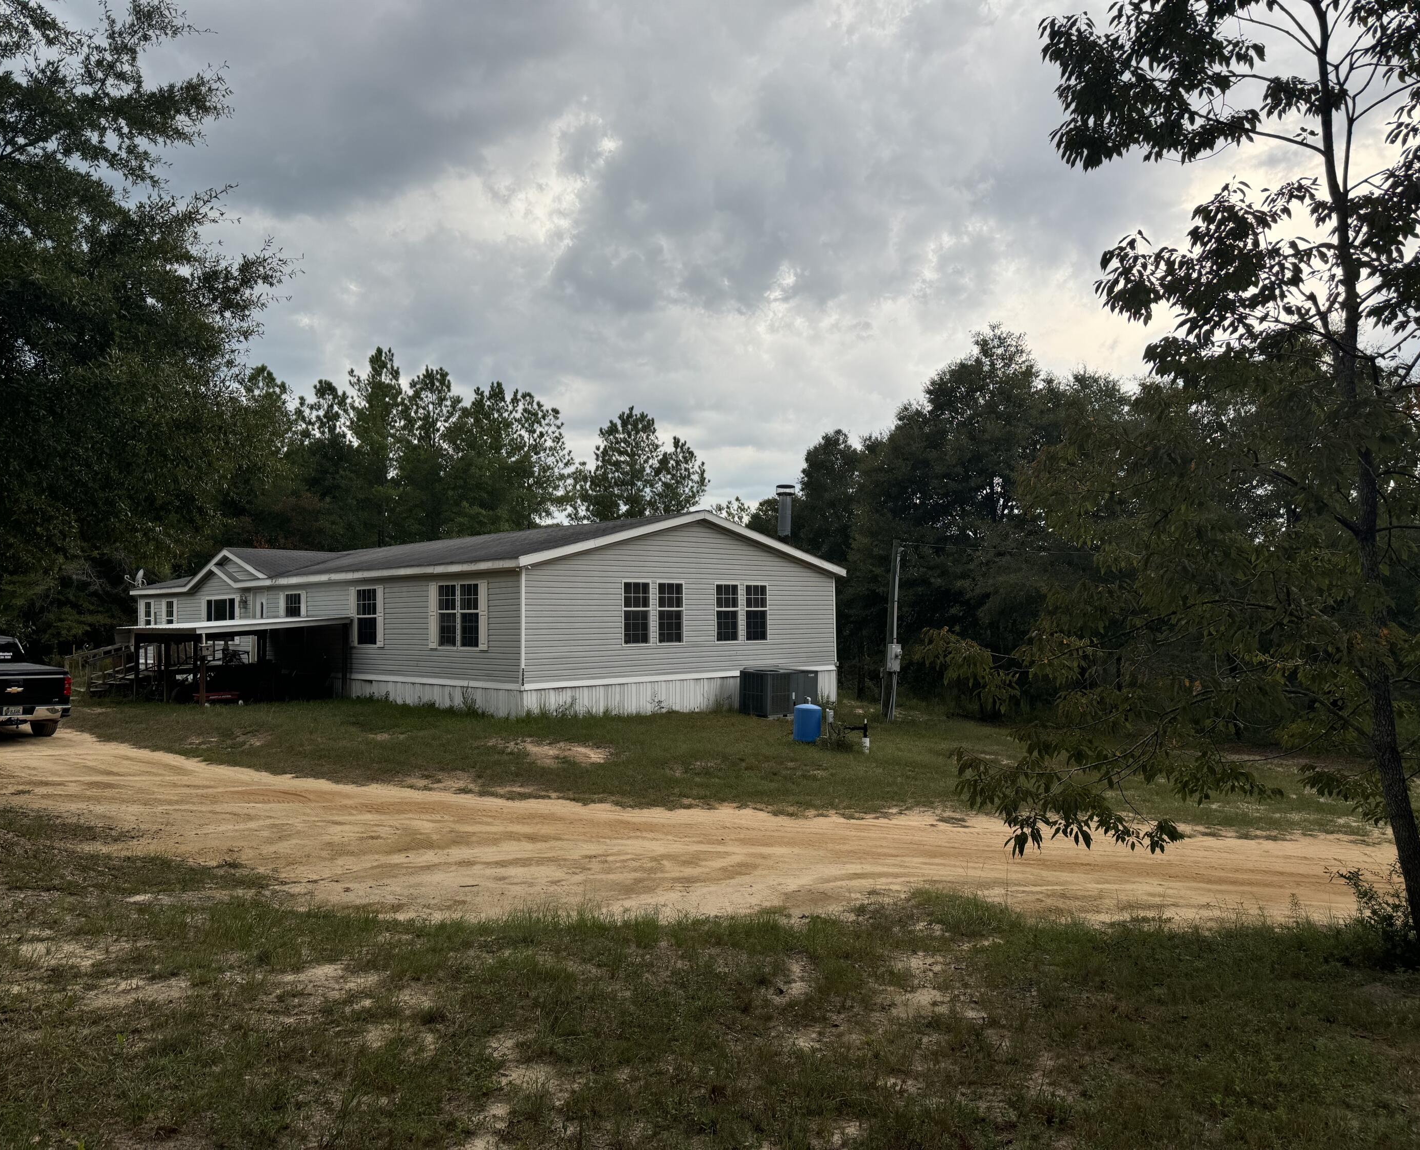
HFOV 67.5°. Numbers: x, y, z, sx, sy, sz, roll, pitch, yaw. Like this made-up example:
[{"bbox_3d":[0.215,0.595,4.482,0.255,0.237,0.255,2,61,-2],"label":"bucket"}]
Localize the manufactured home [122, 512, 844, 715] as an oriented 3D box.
[{"bbox_3d":[-8.210,1.154,31.534,9.777,4.262,23.269,2,-3,-44],"label":"manufactured home"}]

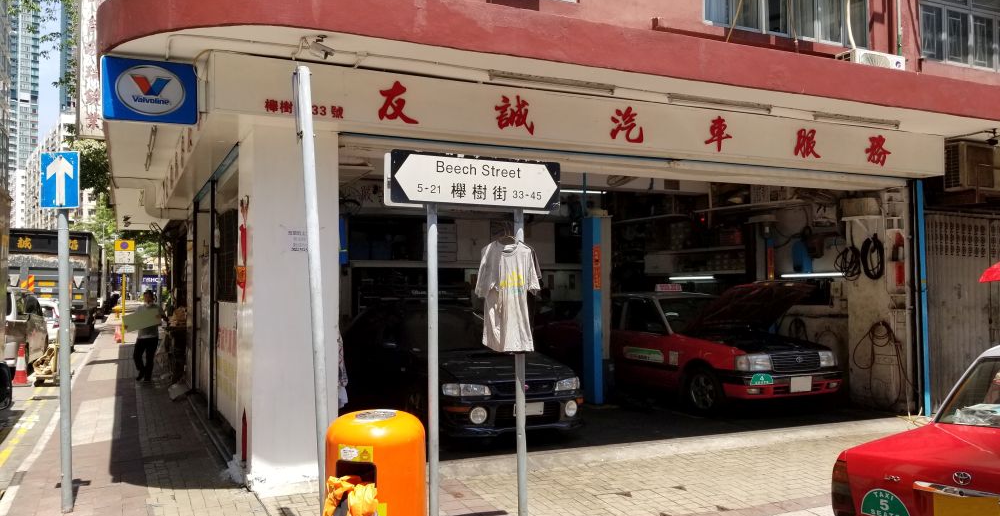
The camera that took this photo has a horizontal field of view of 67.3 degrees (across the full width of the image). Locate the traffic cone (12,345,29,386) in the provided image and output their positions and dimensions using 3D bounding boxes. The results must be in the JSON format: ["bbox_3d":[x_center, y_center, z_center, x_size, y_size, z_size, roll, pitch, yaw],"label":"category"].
[{"bbox_3d":[-9.103,2.014,14.319,0.430,0.770,0.430,1,-3,-23],"label":"traffic cone"}]

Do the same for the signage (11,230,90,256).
[{"bbox_3d":[-14.826,-0.489,24.645,2.300,0.800,0.120,1,-3,-27],"label":"signage"}]

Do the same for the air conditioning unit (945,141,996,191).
[{"bbox_3d":[5.309,-1.012,8.680,0.600,0.500,0.500,1,-3,-23],"label":"air conditioning unit"}]

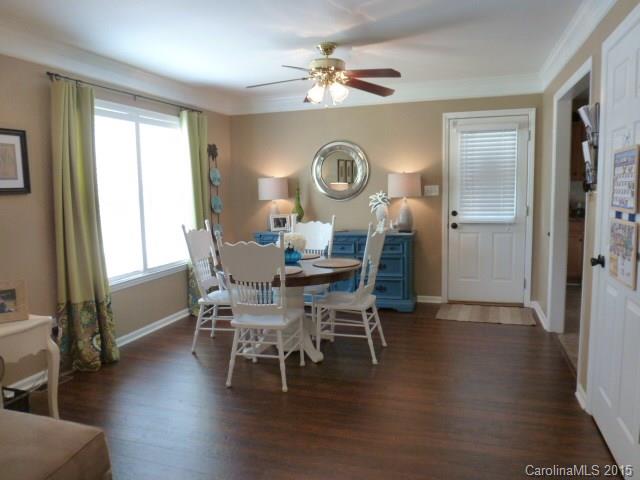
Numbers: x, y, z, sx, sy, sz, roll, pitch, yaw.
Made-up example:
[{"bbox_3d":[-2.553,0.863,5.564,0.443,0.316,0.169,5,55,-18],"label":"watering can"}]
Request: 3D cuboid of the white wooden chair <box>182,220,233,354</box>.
[{"bbox_3d":[-0.822,0.390,3.841,0.510,1.080,0.470,0,7,9],"label":"white wooden chair"}]

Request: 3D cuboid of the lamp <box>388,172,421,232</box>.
[{"bbox_3d":[0.939,-0.415,4.875,0.365,0.650,0.365,1,7,19],"label":"lamp"}]

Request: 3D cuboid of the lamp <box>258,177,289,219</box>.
[{"bbox_3d":[-0.559,-0.432,5.374,0.360,0.650,0.360,-2,7,0],"label":"lamp"}]

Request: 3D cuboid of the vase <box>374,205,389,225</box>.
[{"bbox_3d":[0.688,-0.235,4.963,0.160,0.290,0.160,1,7,19],"label":"vase"}]

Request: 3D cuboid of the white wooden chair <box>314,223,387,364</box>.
[{"bbox_3d":[0.253,0.397,3.650,0.540,1.080,0.460,1,7,19],"label":"white wooden chair"}]

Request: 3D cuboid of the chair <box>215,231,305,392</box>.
[{"bbox_3d":[-0.378,0.461,3.192,0.470,1.070,0.500,0,7,14],"label":"chair"}]

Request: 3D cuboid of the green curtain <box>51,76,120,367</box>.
[{"bbox_3d":[-1.837,-0.098,3.504,0.230,2.190,0.470,1,7,19],"label":"green curtain"}]

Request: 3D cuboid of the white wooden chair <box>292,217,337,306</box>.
[{"bbox_3d":[-0.112,0.329,4.235,0.460,1.080,0.540,1,7,19],"label":"white wooden chair"}]

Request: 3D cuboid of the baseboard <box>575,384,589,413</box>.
[{"bbox_3d":[1.605,0.960,2.723,0.020,0.085,0.230,1,7,19],"label":"baseboard"}]

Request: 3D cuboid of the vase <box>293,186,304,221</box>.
[{"bbox_3d":[-0.260,-0.379,5.312,0.145,0.520,0.145,-1,7,0],"label":"vase"}]

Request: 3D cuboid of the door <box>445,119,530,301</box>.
[{"bbox_3d":[1.812,-0.292,4.826,0.800,2.030,0.050,1,7,19],"label":"door"}]

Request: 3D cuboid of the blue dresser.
[{"bbox_3d":[0.178,0.314,5.257,1.870,0.860,0.440,1,7,19],"label":"blue dresser"}]

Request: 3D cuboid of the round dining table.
[{"bbox_3d":[-0.233,0.557,3.784,1.200,0.750,1.200,-1,7,0],"label":"round dining table"}]

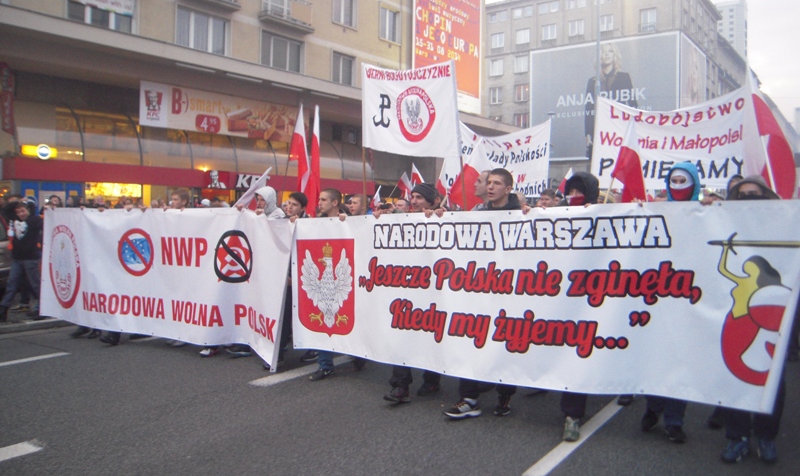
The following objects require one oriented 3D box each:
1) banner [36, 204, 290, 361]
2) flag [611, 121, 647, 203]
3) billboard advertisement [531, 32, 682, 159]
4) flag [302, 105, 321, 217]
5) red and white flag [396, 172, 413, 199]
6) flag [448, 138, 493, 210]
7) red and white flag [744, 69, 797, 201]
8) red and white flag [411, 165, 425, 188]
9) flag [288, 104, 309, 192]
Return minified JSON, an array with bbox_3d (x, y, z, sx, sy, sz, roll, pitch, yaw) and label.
[{"bbox_3d":[-2.634,0.395,6.725,3.690,1.360,0.300,2,2,30],"label":"banner"},{"bbox_3d":[2.336,-0.780,6.600,0.398,0.918,0.250,1,2,14],"label":"flag"},{"bbox_3d":[21.506,-14.818,69.581,15.860,12.640,0.400,2,2,34],"label":"billboard advertisement"},{"bbox_3d":[-0.952,-0.817,7.000,0.206,1.255,0.200,1,2,14],"label":"flag"},{"bbox_3d":[0.116,-1.217,15.000,0.394,0.649,0.200,1,2,14],"label":"red and white flag"},{"bbox_3d":[0.674,-0.580,6.100,0.471,0.754,0.300,1,2,14],"label":"flag"},{"bbox_3d":[3.079,-0.872,5.400,0.476,1.185,0.300,1,2,14],"label":"red and white flag"},{"bbox_3d":[0.392,-1.367,14.500,0.359,0.605,0.200,1,2,14],"label":"red and white flag"},{"bbox_3d":[-1.192,-1.057,7.600,0.258,1.069,0.200,1,2,14],"label":"flag"}]

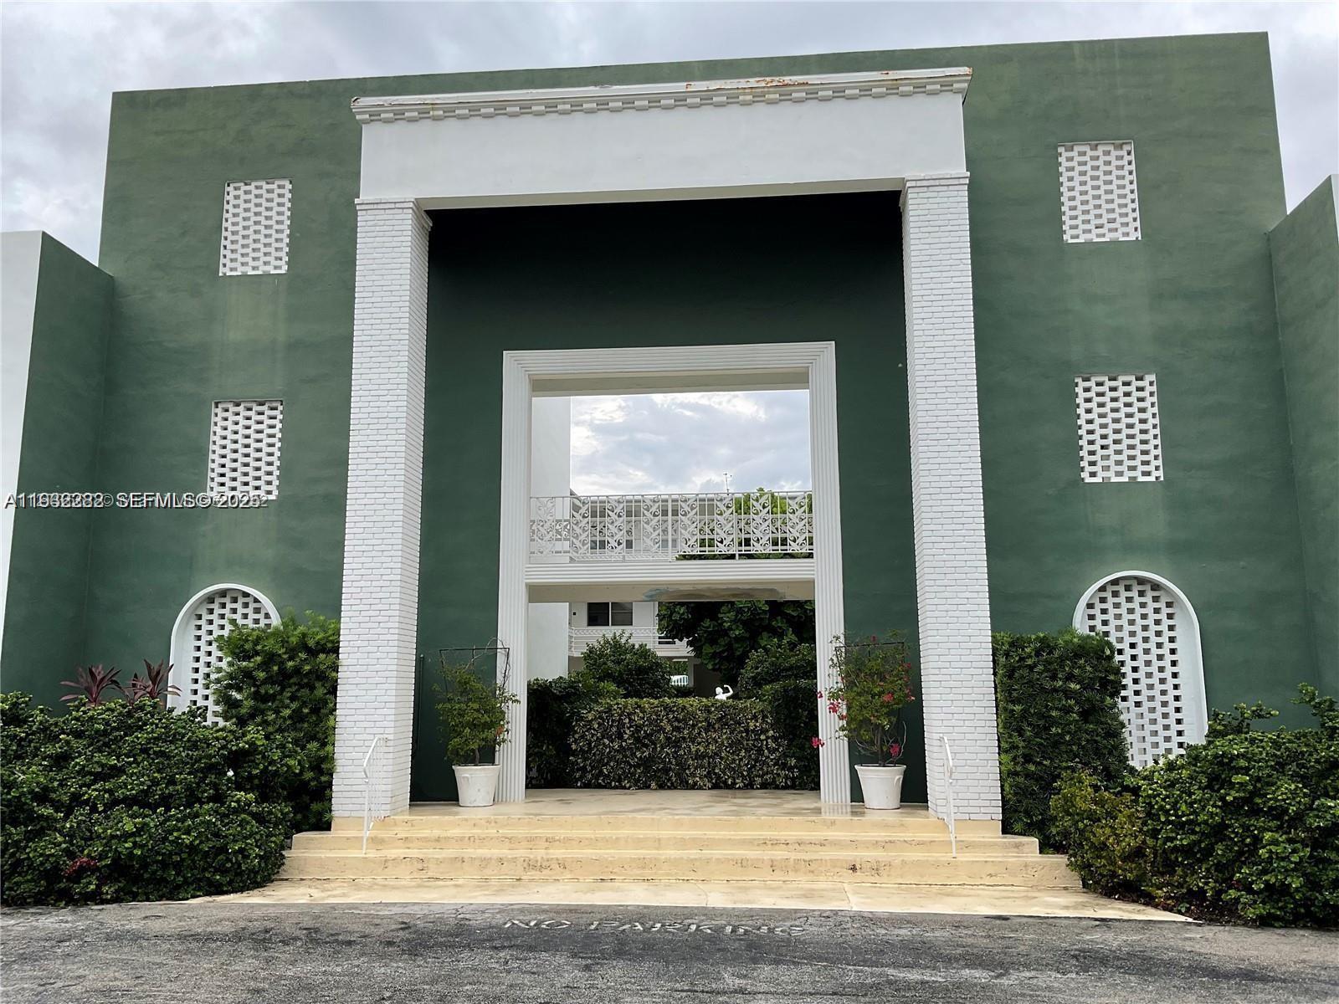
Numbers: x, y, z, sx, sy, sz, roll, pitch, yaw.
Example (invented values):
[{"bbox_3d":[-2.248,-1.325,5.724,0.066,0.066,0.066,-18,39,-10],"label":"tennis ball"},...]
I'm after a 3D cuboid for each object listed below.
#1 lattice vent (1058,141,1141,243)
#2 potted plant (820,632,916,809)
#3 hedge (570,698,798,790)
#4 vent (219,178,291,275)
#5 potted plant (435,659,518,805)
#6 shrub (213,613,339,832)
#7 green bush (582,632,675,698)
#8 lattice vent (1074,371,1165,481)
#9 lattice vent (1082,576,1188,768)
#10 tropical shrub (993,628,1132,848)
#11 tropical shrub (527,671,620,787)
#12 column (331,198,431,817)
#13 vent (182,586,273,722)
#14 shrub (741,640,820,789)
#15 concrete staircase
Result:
[{"bbox_3d":[5.107,-3.661,13.363,0.879,1.238,0.132,-1,-9,5],"label":"lattice vent"},{"bbox_3d":[2.160,2.352,12.145,1.021,1.866,0.850,-1,-9,5],"label":"potted plant"},{"bbox_3d":[0.206,3.266,15.284,3.040,1.174,1.002,-1,-10,5],"label":"hedge"},{"bbox_3d":[-5.367,-3.566,14.634,0.894,1.299,0.120,-1,-10,5],"label":"vent"},{"bbox_3d":[-2.150,2.586,12.553,0.936,1.588,0.803,-1,-9,5],"label":"potted plant"},{"bbox_3d":[-4.163,2.519,12.210,1.351,2.485,1.181,-1,-9,5],"label":"shrub"},{"bbox_3d":[-0.577,2.948,16.369,1.380,2.079,1.323,-1,-9,5],"label":"green bush"},{"bbox_3d":[5.304,-0.862,13.254,0.914,1.289,0.120,-1,-10,5],"label":"lattice vent"},{"bbox_3d":[5.257,1.994,12.582,1.181,2.296,0.142,-1,-9,5],"label":"lattice vent"},{"bbox_3d":[4.013,2.561,11.790,1.286,2.306,1.282,-1,-10,5],"label":"tropical shrub"},{"bbox_3d":[-1.351,3.189,15.823,1.401,1.525,1.165,-1,-10,5],"label":"tropical shrub"},{"bbox_3d":[-3.175,-0.035,12.469,0.667,6.784,0.701,-1,-10,5],"label":"column"},{"bbox_3d":[-5.260,2.198,13.462,1.181,2.306,0.142,-1,-9,5],"label":"vent"},{"bbox_3d":[1.527,2.817,14.910,1.096,1.899,1.039,-1,-9,5],"label":"shrub"},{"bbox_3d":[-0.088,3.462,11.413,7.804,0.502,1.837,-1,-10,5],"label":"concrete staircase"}]

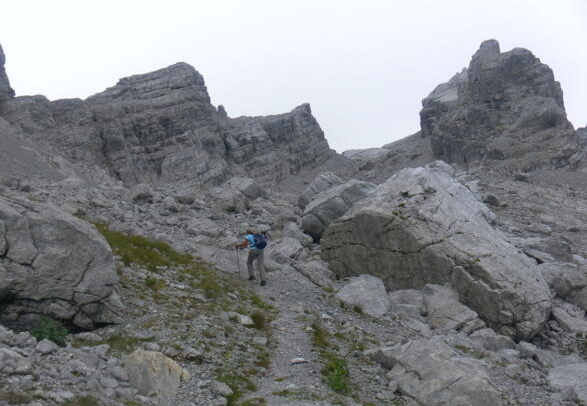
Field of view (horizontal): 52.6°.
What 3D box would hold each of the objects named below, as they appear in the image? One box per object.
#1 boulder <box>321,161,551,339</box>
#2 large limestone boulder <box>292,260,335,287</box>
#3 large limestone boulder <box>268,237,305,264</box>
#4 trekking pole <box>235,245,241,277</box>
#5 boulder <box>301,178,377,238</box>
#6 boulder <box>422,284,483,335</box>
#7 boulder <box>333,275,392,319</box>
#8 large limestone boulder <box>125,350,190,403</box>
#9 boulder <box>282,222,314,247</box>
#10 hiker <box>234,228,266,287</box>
[{"bbox_3d":[3.252,1.027,13.400,3.400,3.600,4.900,10,-14,-44],"label":"boulder"},{"bbox_3d":[0.573,1.925,16.200,1.150,0.720,0.950,4,-11,-20],"label":"large limestone boulder"},{"bbox_3d":[-0.223,1.513,18.900,1.150,0.820,1.000,0,-10,0],"label":"large limestone boulder"},{"bbox_3d":[-1.581,1.680,16.900,0.060,0.950,0.080,5,-14,-45],"label":"trekking pole"},{"bbox_3d":[1.800,0.276,21.800,3.100,2.200,2.600,-4,-11,20],"label":"boulder"},{"bbox_3d":[2.858,1.885,10.600,1.050,0.820,0.800,-6,-12,30],"label":"boulder"},{"bbox_3d":[1.407,1.886,12.100,1.050,0.820,0.850,0,-10,0],"label":"boulder"},{"bbox_3d":[-1.581,1.994,6.900,0.680,0.560,0.550,0,-10,0],"label":"large limestone boulder"},{"bbox_3d":[0.137,1.078,20.300,1.050,0.880,0.950,0,-10,0],"label":"boulder"},{"bbox_3d":[-1.217,1.543,16.800,0.800,1.600,0.600,-10,-14,44],"label":"hiker"}]

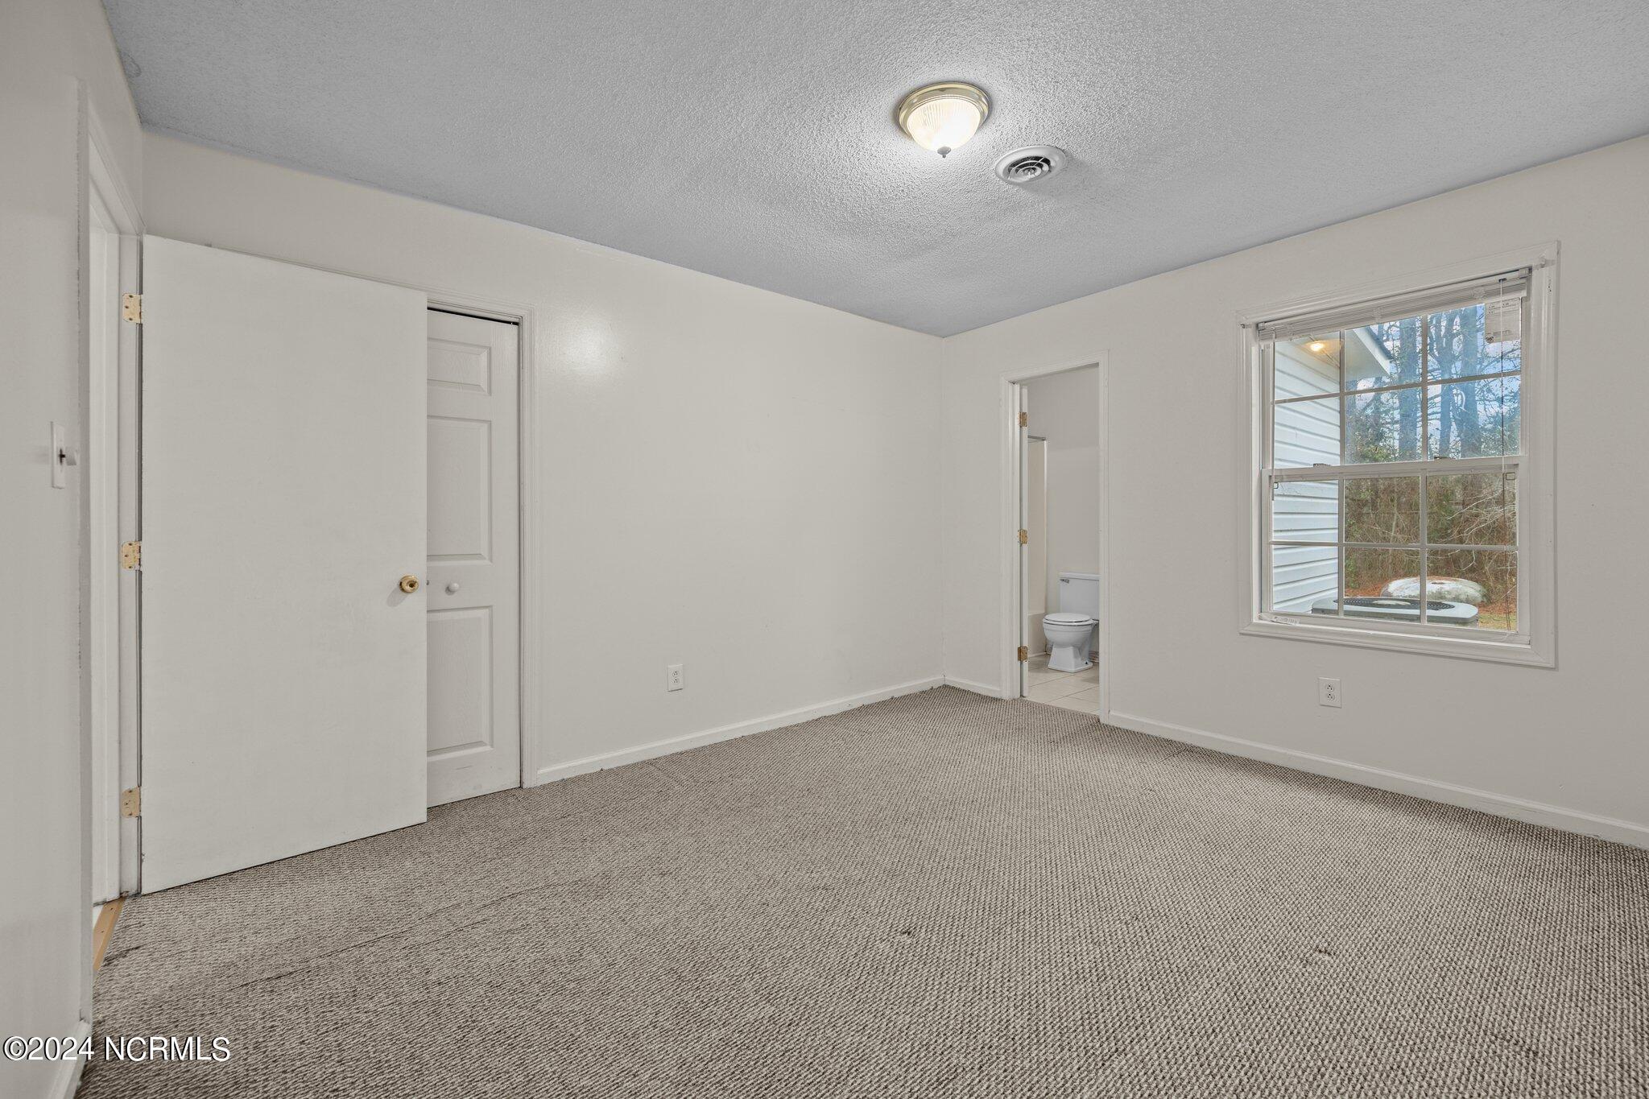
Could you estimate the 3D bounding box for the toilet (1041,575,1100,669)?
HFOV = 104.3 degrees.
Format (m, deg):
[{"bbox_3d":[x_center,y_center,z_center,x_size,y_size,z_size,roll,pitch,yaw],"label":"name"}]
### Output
[{"bbox_3d":[2.064,0.581,5.219,0.710,0.735,0.470,-1,1,-40],"label":"toilet"}]

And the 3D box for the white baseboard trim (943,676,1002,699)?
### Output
[{"bbox_3d":[0.971,0.929,4.290,0.015,0.066,0.480,-1,1,-40],"label":"white baseboard trim"}]

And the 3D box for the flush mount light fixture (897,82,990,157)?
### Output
[{"bbox_3d":[0.379,-1.319,2.030,0.283,0.150,0.283,0,1,0],"label":"flush mount light fixture"}]

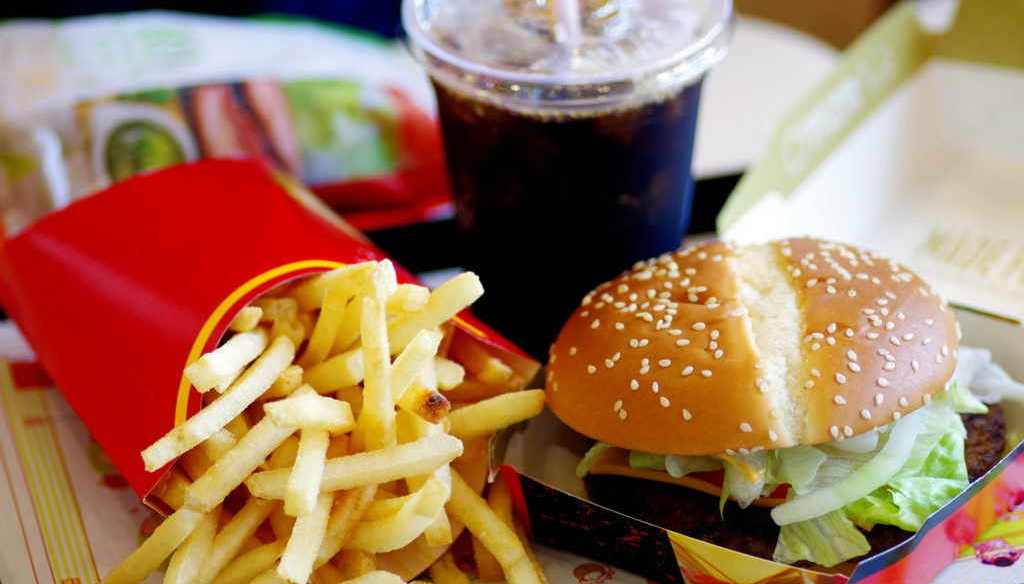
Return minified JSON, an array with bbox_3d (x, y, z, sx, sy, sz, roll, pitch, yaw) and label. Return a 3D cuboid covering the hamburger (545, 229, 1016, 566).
[{"bbox_3d":[0.070,0.024,1.120,0.119,0.067,0.115,-2,31,0],"label":"hamburger"}]

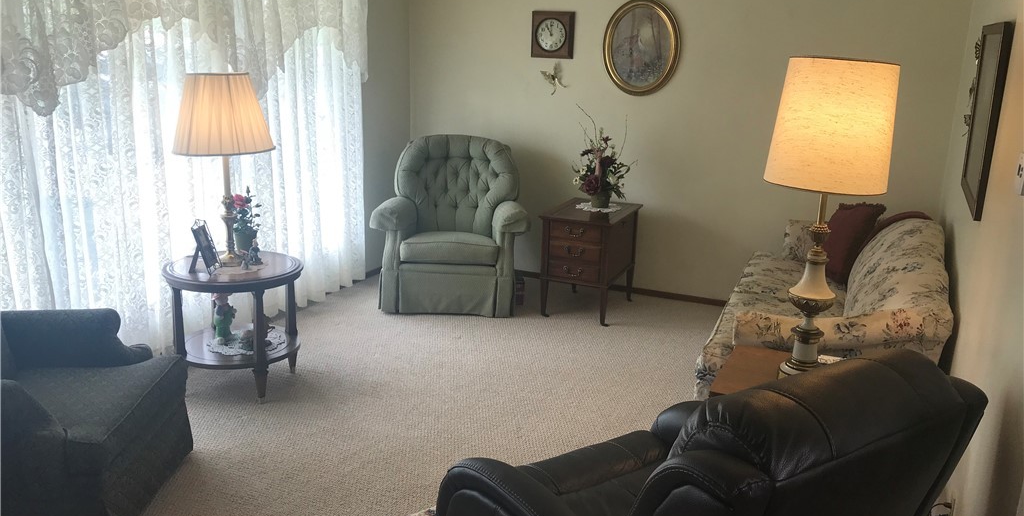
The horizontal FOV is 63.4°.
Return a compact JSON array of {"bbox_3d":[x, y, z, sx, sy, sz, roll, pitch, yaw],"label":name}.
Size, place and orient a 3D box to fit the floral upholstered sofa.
[{"bbox_3d":[1.508,0.207,3.974,0.910,0.920,2.020,8,17,23],"label":"floral upholstered sofa"}]

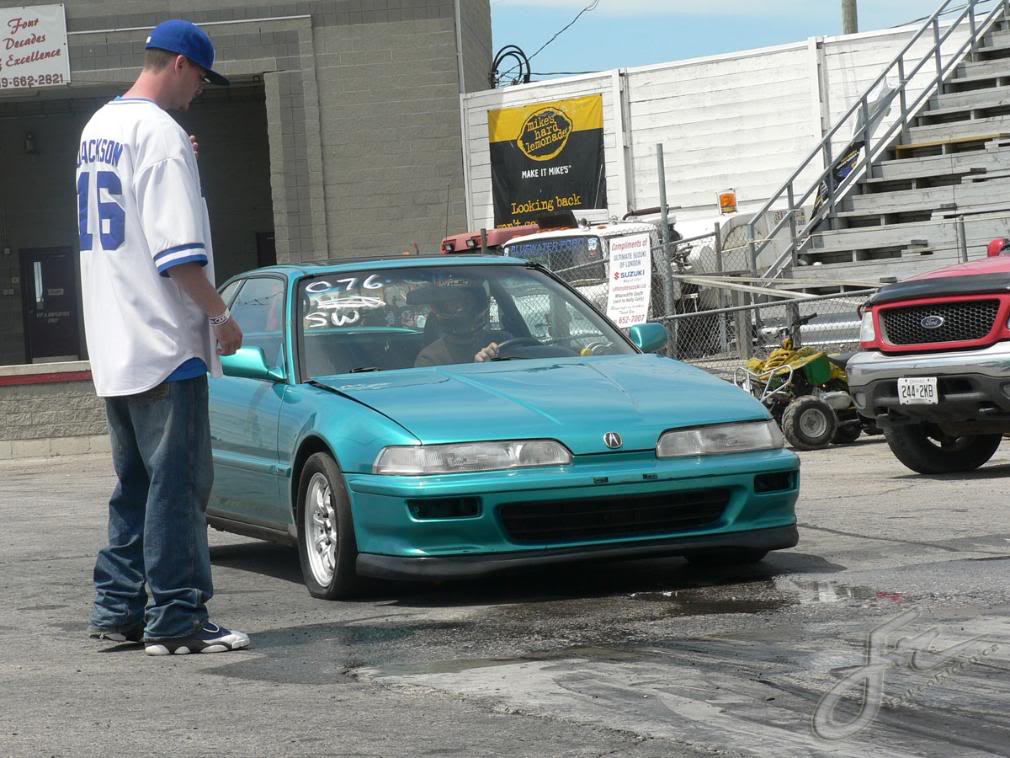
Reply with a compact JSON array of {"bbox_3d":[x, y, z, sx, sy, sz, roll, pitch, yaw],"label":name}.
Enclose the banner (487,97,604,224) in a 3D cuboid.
[{"bbox_3d":[0.660,-2.920,42.000,2.100,2.200,0.030,-3,1,39],"label":"banner"}]

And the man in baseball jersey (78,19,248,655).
[{"bbox_3d":[-1.050,-0.130,8.750,0.500,1.900,0.580,-4,0,-15],"label":"man in baseball jersey"}]

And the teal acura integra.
[{"bbox_3d":[-0.408,0.167,12.158,1.730,1.310,4.390,-4,1,-21],"label":"teal acura integra"}]

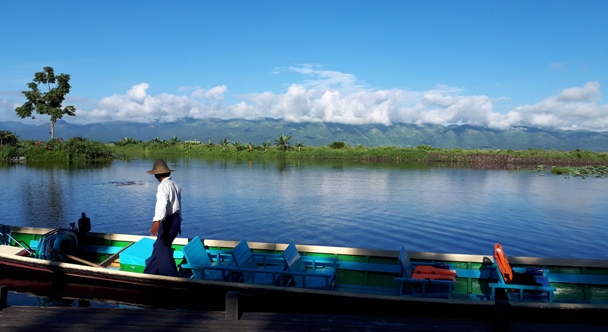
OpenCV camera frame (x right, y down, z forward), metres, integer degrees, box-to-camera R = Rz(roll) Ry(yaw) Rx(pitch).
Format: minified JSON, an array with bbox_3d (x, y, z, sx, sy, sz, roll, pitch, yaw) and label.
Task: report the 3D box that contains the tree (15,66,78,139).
[{"bbox_3d":[-25.900,-5.950,47.500,5.600,8.000,5.300,-1,3,-28],"label":"tree"}]

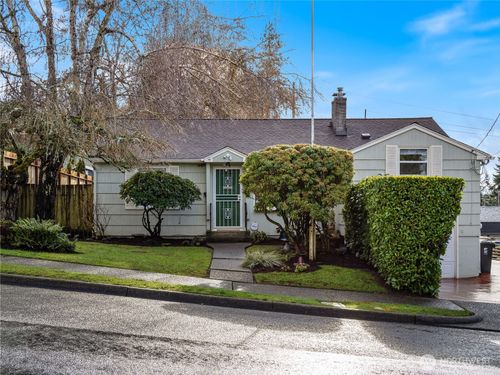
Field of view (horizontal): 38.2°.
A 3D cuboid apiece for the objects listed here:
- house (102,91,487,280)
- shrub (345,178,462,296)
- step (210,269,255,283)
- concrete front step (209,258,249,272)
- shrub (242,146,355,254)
[{"bbox_3d":[1.150,-0.250,26.900,13.000,6.400,8.200,0,0,0],"label":"house"},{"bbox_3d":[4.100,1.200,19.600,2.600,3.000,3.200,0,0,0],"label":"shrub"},{"bbox_3d":[-0.470,2.230,18.200,1.100,0.250,0.600,0,0,0],"label":"step"},{"bbox_3d":[-0.530,2.130,19.200,1.020,0.170,1.400,0,0,0],"label":"concrete front step"},{"bbox_3d":[1.340,0.330,20.800,3.200,3.100,2.900,0,0,0],"label":"shrub"}]

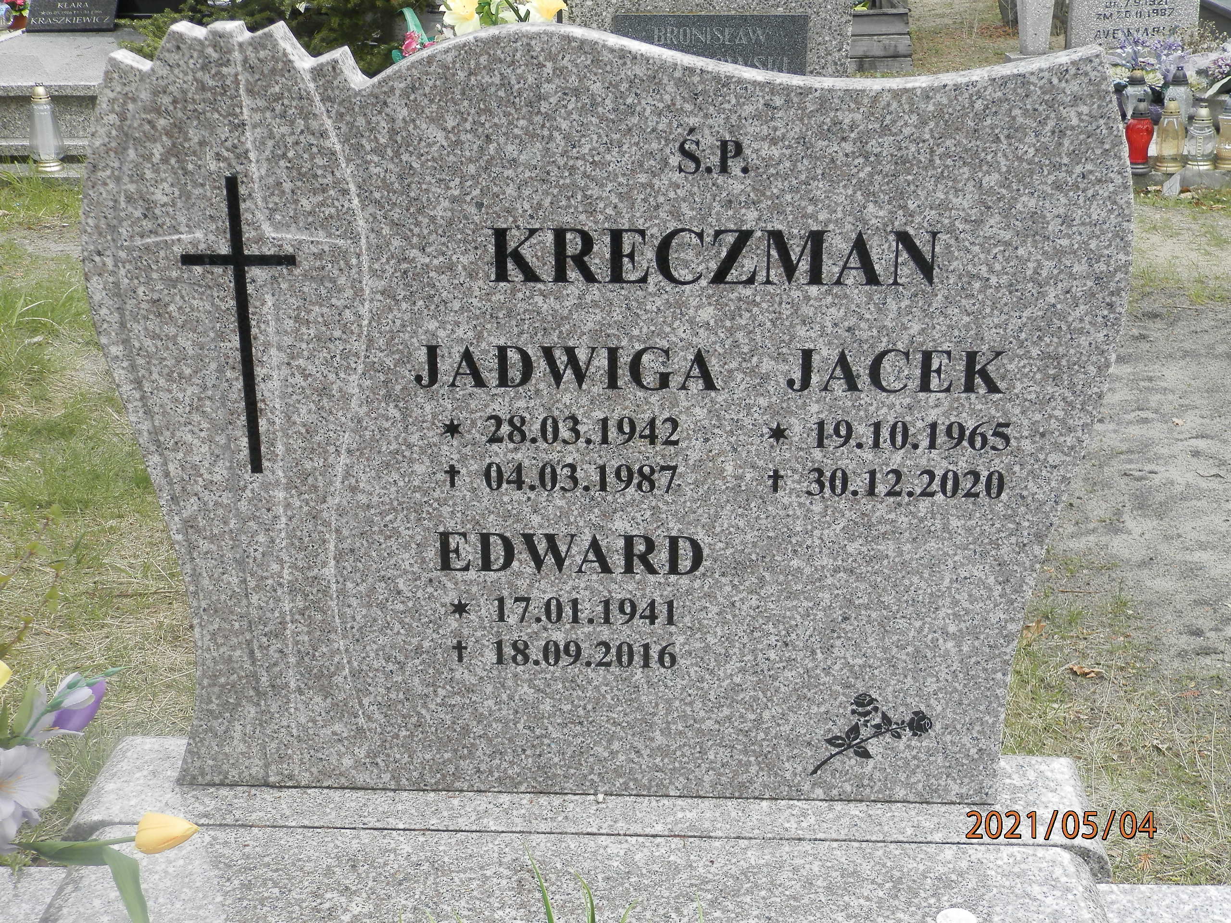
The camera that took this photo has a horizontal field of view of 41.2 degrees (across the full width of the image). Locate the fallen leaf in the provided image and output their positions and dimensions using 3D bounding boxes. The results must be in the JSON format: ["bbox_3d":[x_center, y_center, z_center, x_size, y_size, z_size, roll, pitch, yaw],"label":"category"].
[{"bbox_3d":[0.743,0.331,2.585,0.060,0.014,0.030,6,23,16],"label":"fallen leaf"}]

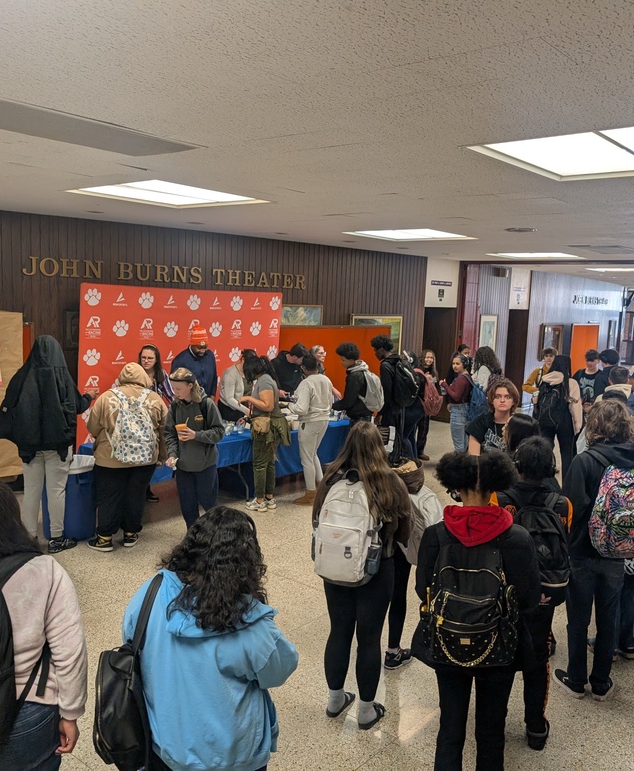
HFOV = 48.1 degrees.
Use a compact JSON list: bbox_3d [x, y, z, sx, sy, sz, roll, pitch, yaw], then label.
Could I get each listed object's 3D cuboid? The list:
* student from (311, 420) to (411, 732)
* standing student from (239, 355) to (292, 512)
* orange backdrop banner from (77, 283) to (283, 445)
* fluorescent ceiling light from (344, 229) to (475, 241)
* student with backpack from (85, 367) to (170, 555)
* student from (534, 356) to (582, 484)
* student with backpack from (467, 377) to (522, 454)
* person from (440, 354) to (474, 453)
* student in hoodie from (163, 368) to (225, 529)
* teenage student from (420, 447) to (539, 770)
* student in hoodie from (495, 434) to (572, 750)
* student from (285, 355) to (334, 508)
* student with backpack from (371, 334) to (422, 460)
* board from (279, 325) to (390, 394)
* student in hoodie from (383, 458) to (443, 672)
[{"bbox_3d":[0.216,1.003,3.785,0.480,1.640,0.470,7,8,32],"label":"student"},{"bbox_3d":[-0.543,0.506,7.640,0.480,1.650,0.500,6,8,29],"label":"standing student"},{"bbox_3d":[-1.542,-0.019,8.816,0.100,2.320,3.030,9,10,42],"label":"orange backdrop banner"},{"bbox_3d":[1.166,-1.847,8.718,1.220,0.070,1.220,8,9,40],"label":"fluorescent ceiling light"},{"bbox_3d":[-1.689,0.613,6.236,0.600,1.640,0.480,0,8,-18],"label":"student with backpack"},{"bbox_3d":[2.798,0.498,8.301,0.500,1.720,0.480,8,9,40],"label":"student"},{"bbox_3d":[1.426,0.811,5.650,0.500,1.690,0.330,4,7,12],"label":"student with backpack"},{"bbox_3d":[1.832,0.431,8.950,0.550,1.630,0.460,2,7,3],"label":"person"},{"bbox_3d":[-1.134,0.641,6.580,0.530,1.610,0.420,5,8,20],"label":"student in hoodie"},{"bbox_3d":[0.650,1.103,3.012,0.520,1.670,0.480,4,7,13],"label":"teenage student"},{"bbox_3d":[1.132,1.061,3.624,0.470,1.640,0.460,5,8,20],"label":"student in hoodie"},{"bbox_3d":[-0.109,0.464,7.891,0.480,1.650,0.460,9,10,42],"label":"student"},{"bbox_3d":[1.049,0.252,9.500,0.580,1.790,0.500,5,8,25],"label":"student with backpack"},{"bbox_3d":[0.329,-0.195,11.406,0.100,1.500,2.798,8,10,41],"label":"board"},{"bbox_3d":[0.564,1.071,4.440,0.430,1.370,0.430,8,9,40],"label":"student in hoodie"}]

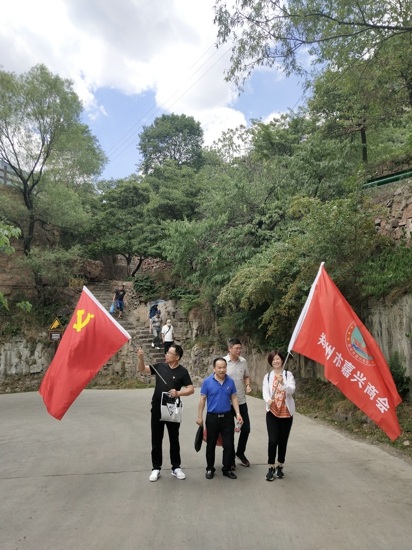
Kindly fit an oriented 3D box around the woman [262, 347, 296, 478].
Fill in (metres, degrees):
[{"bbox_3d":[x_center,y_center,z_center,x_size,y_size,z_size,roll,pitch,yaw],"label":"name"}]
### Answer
[{"bbox_3d":[0.957,1.837,6.314,0.430,1.627,0.400,0,-8,-3],"label":"woman"}]

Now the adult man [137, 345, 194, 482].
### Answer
[{"bbox_3d":[-0.529,1.787,6.293,0.740,1.720,0.500,-1,-8,5],"label":"adult man"}]

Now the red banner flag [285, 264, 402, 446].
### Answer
[{"bbox_3d":[1.751,0.960,5.980,1.370,2.150,0.400,0,-8,0],"label":"red banner flag"}]

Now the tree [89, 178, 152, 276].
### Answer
[{"bbox_3d":[-4.965,-2.903,28.404,3.900,6.037,3.900,0,-8,0],"label":"tree"}]

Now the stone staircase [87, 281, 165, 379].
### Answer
[{"bbox_3d":[-3.943,2.175,22.400,2.300,4.935,10.539,3,-8,-24],"label":"stone staircase"}]

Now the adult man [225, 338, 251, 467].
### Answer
[{"bbox_3d":[0.417,1.827,6.860,0.460,1.794,0.420,3,-8,-20],"label":"adult man"}]

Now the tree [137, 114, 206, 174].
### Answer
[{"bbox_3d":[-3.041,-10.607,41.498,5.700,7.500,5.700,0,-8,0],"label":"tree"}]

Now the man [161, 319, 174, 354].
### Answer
[{"bbox_3d":[-1.484,2.574,18.479,0.500,1.690,0.420,1,-8,-10],"label":"man"}]

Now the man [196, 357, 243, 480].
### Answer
[{"bbox_3d":[0.177,1.884,6.353,0.580,1.545,0.420,1,-8,-8],"label":"man"}]

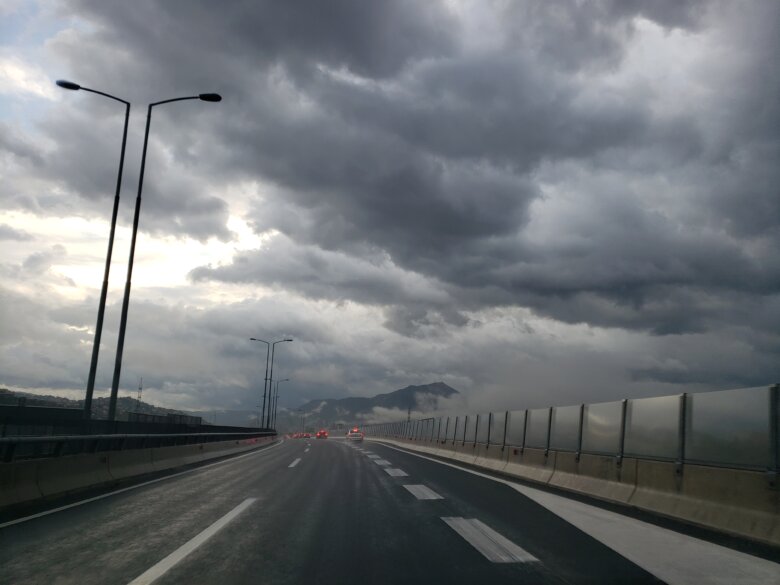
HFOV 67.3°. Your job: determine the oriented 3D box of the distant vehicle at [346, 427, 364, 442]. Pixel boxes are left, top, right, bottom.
[{"bbox_3d":[-4.127,17.233,70.676,1.820,1.540,4.400,2,-13,-8],"label":"distant vehicle"}]

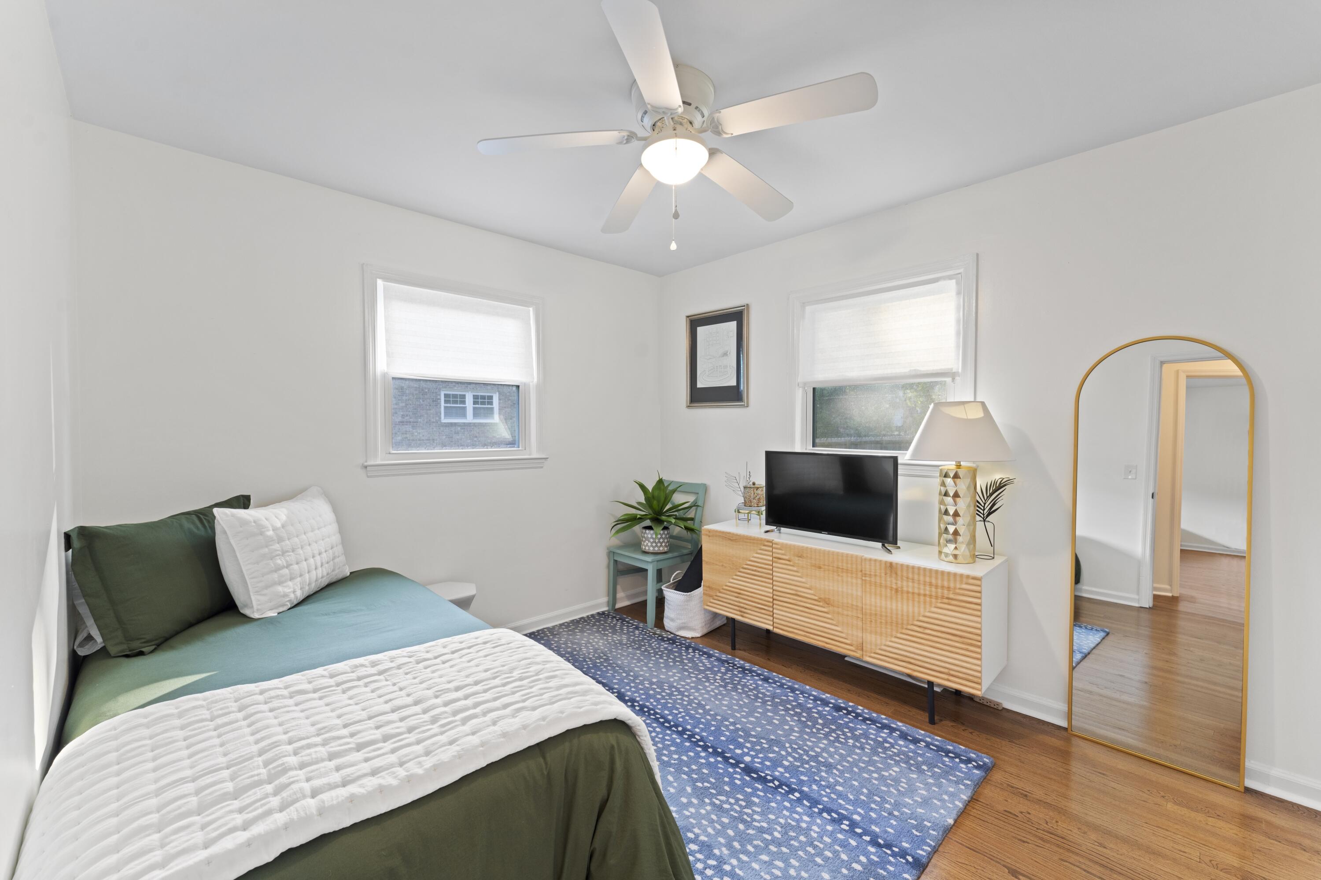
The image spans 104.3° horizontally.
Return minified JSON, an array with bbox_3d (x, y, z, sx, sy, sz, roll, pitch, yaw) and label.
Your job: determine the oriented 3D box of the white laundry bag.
[{"bbox_3d":[0.224,1.064,3.359,0.370,0.315,0.275,-2,2,-44],"label":"white laundry bag"}]

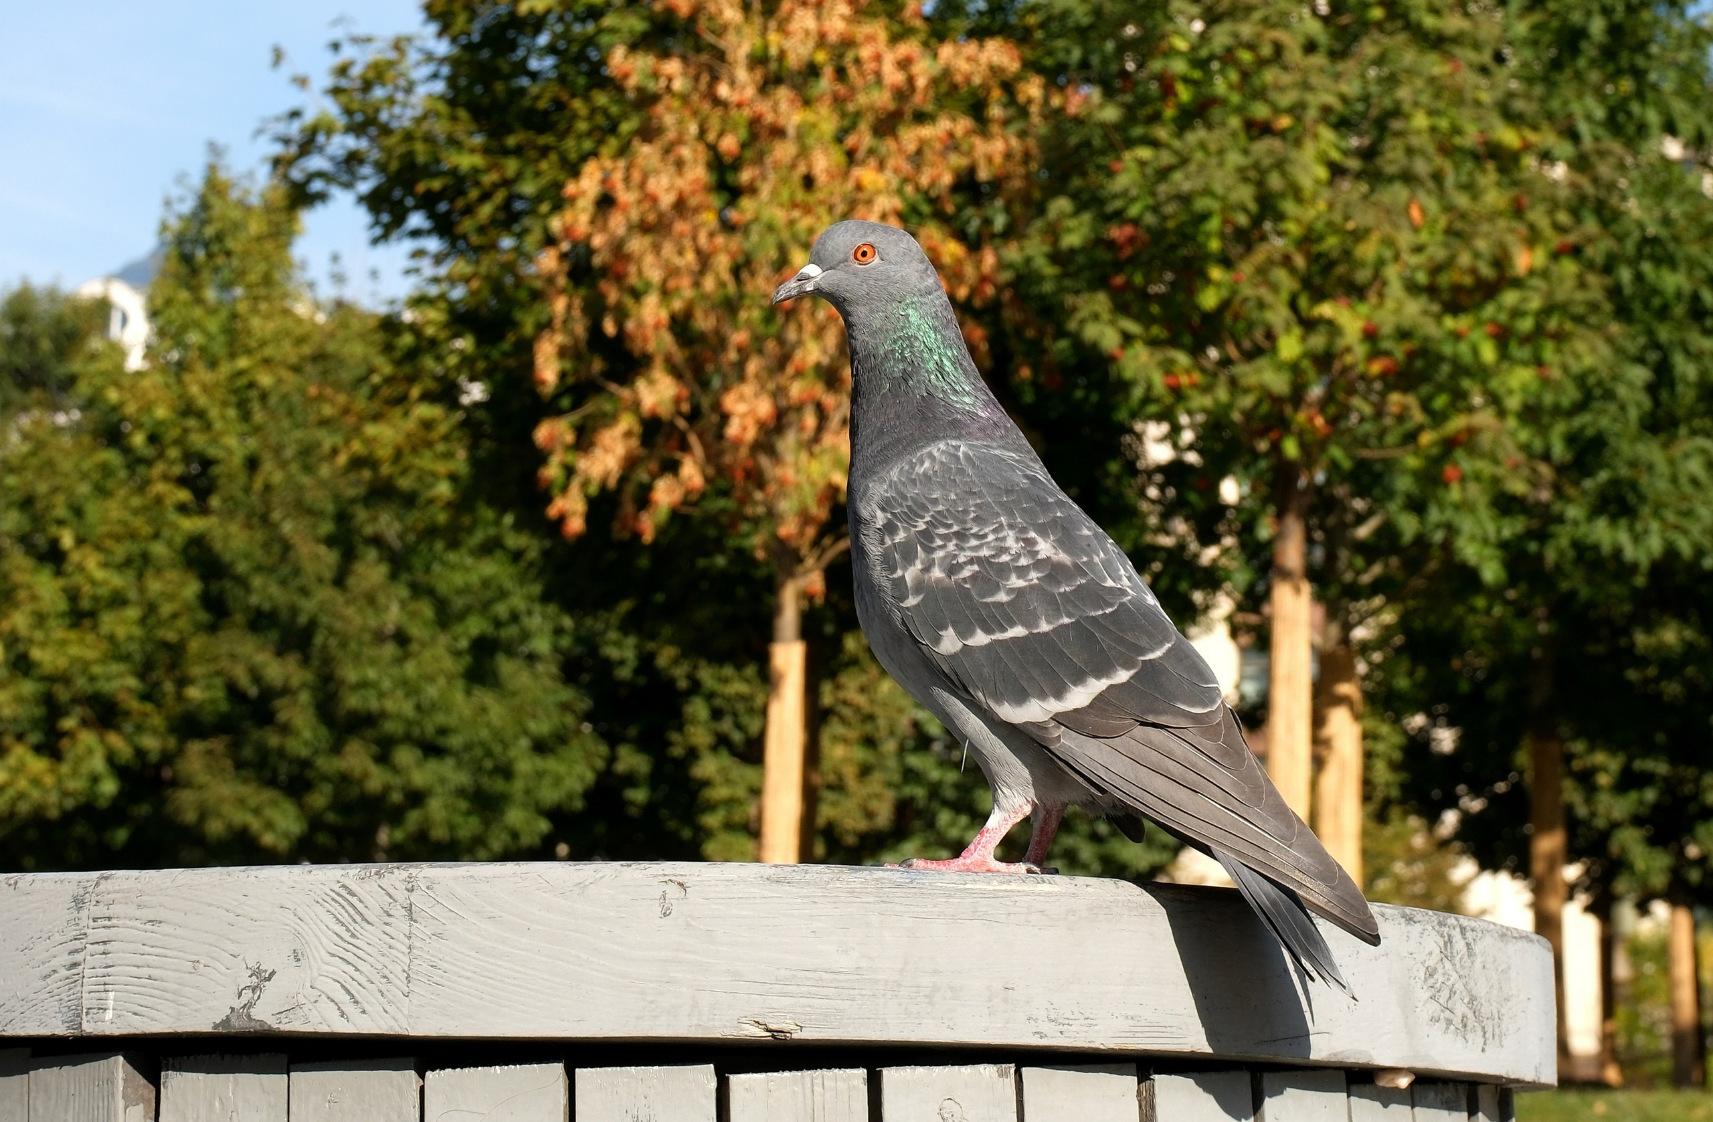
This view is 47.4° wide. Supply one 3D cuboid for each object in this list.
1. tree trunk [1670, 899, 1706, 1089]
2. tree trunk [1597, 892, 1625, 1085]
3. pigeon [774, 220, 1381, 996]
[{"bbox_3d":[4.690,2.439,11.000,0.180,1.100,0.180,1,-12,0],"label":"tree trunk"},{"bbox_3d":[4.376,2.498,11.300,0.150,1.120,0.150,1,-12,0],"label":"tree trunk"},{"bbox_3d":[0.075,0.015,0.660,0.205,0.262,0.100,-3,-13,16],"label":"pigeon"}]

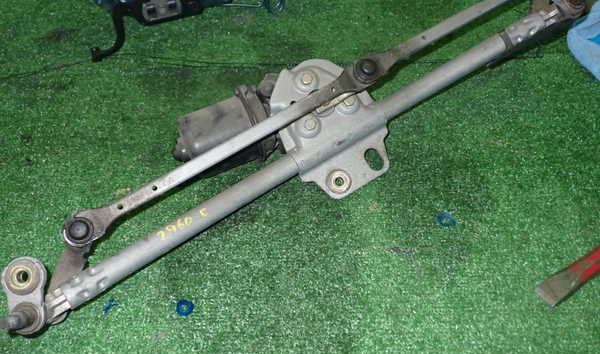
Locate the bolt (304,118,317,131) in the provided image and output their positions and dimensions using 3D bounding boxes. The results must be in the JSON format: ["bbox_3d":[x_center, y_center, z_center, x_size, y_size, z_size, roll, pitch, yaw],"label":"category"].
[{"bbox_3d":[0.011,-0.054,0.575,0.012,0.009,0.012,-31,77,-16],"label":"bolt"}]

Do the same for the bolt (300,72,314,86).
[{"bbox_3d":[0.009,-0.104,0.592,0.012,0.009,0.012,-31,77,-16],"label":"bolt"}]

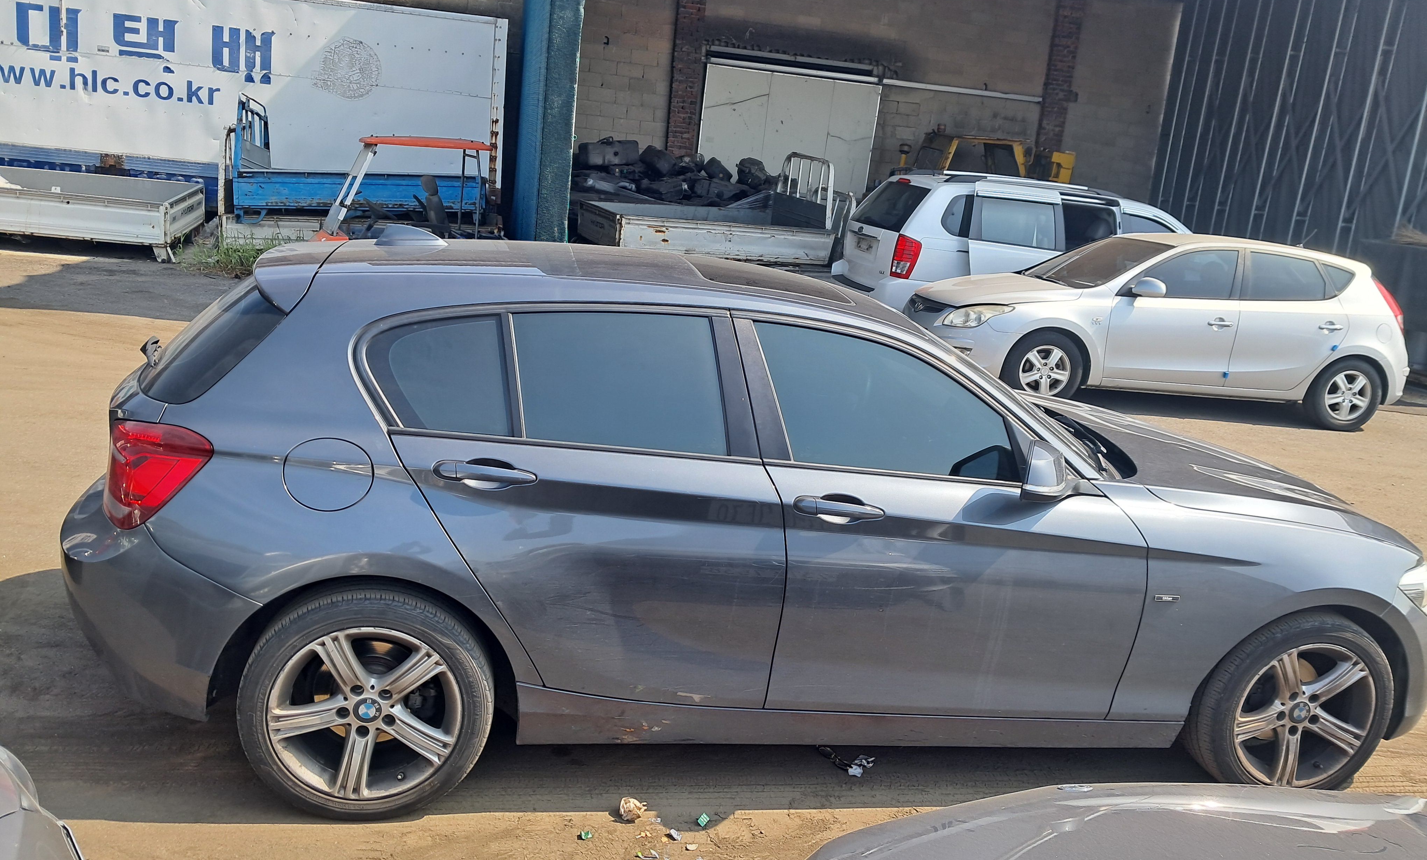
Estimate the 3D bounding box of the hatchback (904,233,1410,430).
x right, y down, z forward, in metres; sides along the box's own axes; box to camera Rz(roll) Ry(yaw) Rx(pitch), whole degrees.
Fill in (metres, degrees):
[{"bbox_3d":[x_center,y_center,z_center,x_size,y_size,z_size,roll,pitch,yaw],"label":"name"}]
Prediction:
[{"bbox_3d":[3.956,-1.010,9.982,4.245,1.480,1.775,4,13,-5],"label":"hatchback"}]

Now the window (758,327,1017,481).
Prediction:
[{"bbox_3d":[0.469,-0.070,3.013,0.750,0.390,0.050,3,-8,-11],"label":"window"}]

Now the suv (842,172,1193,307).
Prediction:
[{"bbox_3d":[3.930,-1.855,12.781,5.080,1.790,1.990,1,14,-18],"label":"suv"}]

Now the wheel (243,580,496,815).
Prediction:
[{"bbox_3d":[-0.892,0.695,2.910,0.628,0.628,0.228,3,13,-11],"label":"wheel"}]

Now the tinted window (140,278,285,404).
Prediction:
[{"bbox_3d":[-1.438,-0.298,3.345,0.490,0.120,1.120,-38,17,1],"label":"tinted window"}]

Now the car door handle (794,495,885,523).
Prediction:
[{"bbox_3d":[0.323,0.205,2.871,0.250,0.068,0.060,3,14,-11],"label":"car door handle"}]

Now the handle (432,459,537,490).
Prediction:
[{"bbox_3d":[-0.556,0.109,2.717,0.248,0.072,0.050,3,13,-11],"label":"handle"}]

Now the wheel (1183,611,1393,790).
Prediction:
[{"bbox_3d":[1.744,0.826,3.411,0.628,0.628,0.228,2,13,-12],"label":"wheel"}]

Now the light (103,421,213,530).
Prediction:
[{"bbox_3d":[-1.386,0.092,2.772,0.330,0.285,0.280,3,13,-11],"label":"light"}]

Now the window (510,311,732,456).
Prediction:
[{"bbox_3d":[-0.237,-0.125,2.855,0.550,0.345,0.030,3,-11,-11],"label":"window"}]

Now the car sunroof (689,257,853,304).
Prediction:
[{"bbox_3d":[0.129,-0.496,3.568,0.460,0.045,0.830,8,13,-12],"label":"car sunroof"}]

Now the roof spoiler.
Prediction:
[{"bbox_3d":[-1.194,-0.501,3.353,0.250,0.150,1.220,3,13,-11],"label":"roof spoiler"}]

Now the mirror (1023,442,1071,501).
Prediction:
[{"bbox_3d":[0.843,0.100,2.908,0.125,0.158,0.190,3,14,-11],"label":"mirror"}]

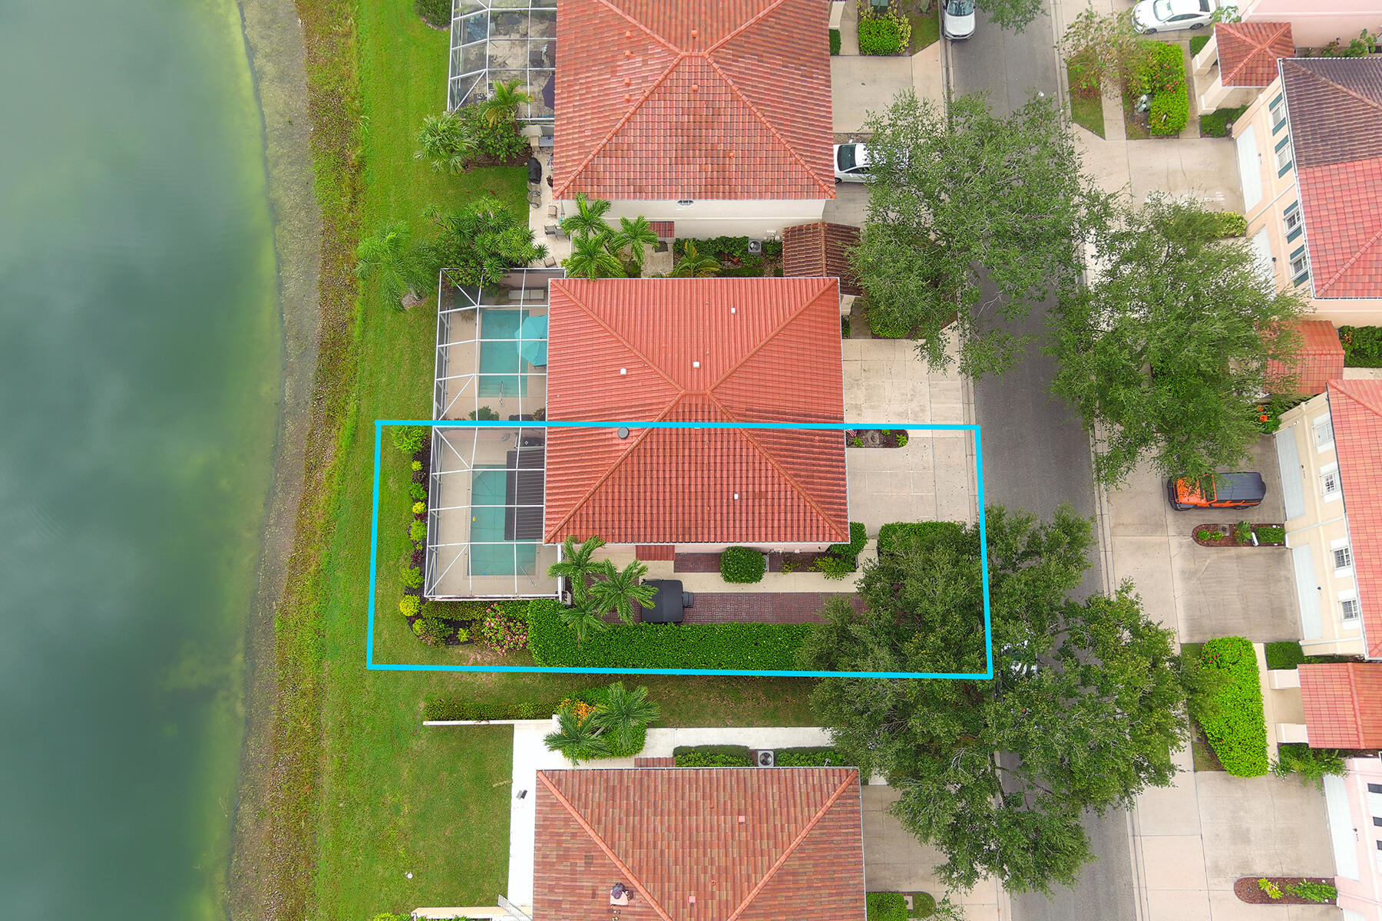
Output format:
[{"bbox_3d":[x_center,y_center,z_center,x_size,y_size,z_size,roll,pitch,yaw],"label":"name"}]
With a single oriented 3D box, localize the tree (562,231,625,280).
[{"bbox_3d":[-4.854,-9.646,58.967,3.203,7.400,2.346,0,77,0],"label":"tree"}]

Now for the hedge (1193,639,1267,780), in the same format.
[{"bbox_3d":[27.592,12.652,57.384,3.137,1.250,7.016,0,77,0],"label":"hedge"}]

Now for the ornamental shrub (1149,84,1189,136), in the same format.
[{"bbox_3d":[27.685,-20.357,64.748,2.035,1.200,2.730,0,77,0],"label":"ornamental shrub"}]

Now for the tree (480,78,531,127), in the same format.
[{"bbox_3d":[-9.872,-18.912,60.723,2.850,3.833,2.752,0,77,0],"label":"tree"}]

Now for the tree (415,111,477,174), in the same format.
[{"bbox_3d":[-12.955,-16.728,60.058,3.341,4.128,3.440,0,77,0],"label":"tree"}]

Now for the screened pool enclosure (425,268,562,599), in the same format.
[{"bbox_3d":[-9.757,-1.517,57.001,6.535,3.390,17.051,0,77,0],"label":"screened pool enclosure"}]

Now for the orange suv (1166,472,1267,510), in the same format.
[{"bbox_3d":[27.113,1.550,57.314,4.800,1.840,1.900,0,77,0],"label":"orange suv"}]

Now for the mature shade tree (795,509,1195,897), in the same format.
[{"bbox_3d":[14.191,11.031,52.658,17.841,11.000,17.844,0,77,0],"label":"mature shade tree"}]

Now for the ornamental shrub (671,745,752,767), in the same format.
[{"bbox_3d":[1.113,15.111,56.783,3.900,1.000,1.130,0,77,0],"label":"ornamental shrub"}]

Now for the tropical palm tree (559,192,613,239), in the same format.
[{"bbox_3d":[-5.109,-11.866,58.143,2.850,5.798,2.555,0,77,0],"label":"tropical palm tree"}]

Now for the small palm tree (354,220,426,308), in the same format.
[{"bbox_3d":[-14.920,-9.373,57.117,3.735,6.585,4.128,0,77,0],"label":"small palm tree"}]

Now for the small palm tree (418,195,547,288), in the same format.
[{"bbox_3d":[-11.143,-11.444,60.655,6.918,4.800,5.006,0,77,0],"label":"small palm tree"}]

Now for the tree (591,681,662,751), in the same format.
[{"bbox_3d":[-3.139,12.612,54.850,3.330,5.800,3.245,0,77,0],"label":"tree"}]

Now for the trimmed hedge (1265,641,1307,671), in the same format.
[{"bbox_3d":[31.029,10.214,58.078,1.768,1.000,1.542,0,77,0],"label":"trimmed hedge"}]

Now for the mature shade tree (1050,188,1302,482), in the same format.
[{"bbox_3d":[24.729,-6.017,57.288,12.321,9.500,14.983,0,77,0],"label":"mature shade tree"}]

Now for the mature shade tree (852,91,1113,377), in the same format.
[{"bbox_3d":[14.224,-10.591,55.800,12.972,10.024,13.955,0,77,0],"label":"mature shade tree"}]

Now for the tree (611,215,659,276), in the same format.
[{"bbox_3d":[-2.891,-10.511,57.949,2.555,5.602,2.850,0,77,0],"label":"tree"}]

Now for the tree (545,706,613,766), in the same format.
[{"bbox_3d":[-5.168,13.011,52.746,3.145,5.307,2.752,0,77,0],"label":"tree"}]

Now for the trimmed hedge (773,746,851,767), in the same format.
[{"bbox_3d":[6.013,14.626,54.653,3.747,1.000,1.105,0,77,0],"label":"trimmed hedge"}]

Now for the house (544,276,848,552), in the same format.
[{"bbox_3d":[0.203,-2.225,56.660,14.680,8.750,13.570,0,77,0],"label":"house"}]

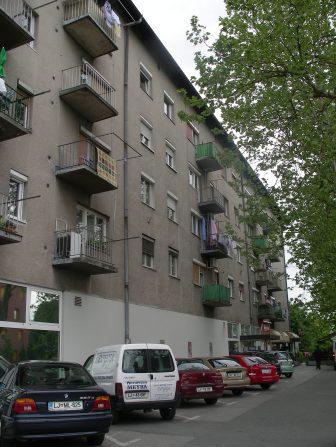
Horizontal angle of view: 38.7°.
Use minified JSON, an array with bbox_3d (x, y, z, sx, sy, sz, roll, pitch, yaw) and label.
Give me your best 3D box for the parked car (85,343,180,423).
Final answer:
[{"bbox_3d":[-1.190,4.290,13.080,1.740,1.800,4.110,5,-17,-22],"label":"parked car"}]

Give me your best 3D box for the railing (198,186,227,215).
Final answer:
[{"bbox_3d":[2.966,-1.463,32.168,1.150,1.100,2.250,-8,-17,22],"label":"railing"}]

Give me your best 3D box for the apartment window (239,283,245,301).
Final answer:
[{"bbox_3d":[5.816,5.425,37.503,0.200,1.420,1.501,-8,-16,22],"label":"apartment window"}]

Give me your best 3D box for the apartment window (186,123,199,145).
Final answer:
[{"bbox_3d":[1.522,-5.449,29.739,0.146,1.235,1.876,-8,-17,22],"label":"apartment window"}]

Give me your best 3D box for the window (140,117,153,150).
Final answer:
[{"bbox_3d":[-1.116,-4.627,24.833,0.160,1.420,1.460,-8,-17,22],"label":"window"}]

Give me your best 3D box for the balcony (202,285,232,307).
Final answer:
[{"bbox_3d":[2.921,4.298,28.200,1.061,1.098,2.104,-8,-17,22],"label":"balcony"}]

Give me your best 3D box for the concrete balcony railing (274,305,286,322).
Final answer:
[{"bbox_3d":[10.795,9.105,47.258,1.092,1.174,2.275,-8,-16,22],"label":"concrete balcony railing"}]

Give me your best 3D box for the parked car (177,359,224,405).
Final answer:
[{"bbox_3d":[0.150,5.340,16.250,1.720,1.420,4.300,6,-17,-26],"label":"parked car"}]

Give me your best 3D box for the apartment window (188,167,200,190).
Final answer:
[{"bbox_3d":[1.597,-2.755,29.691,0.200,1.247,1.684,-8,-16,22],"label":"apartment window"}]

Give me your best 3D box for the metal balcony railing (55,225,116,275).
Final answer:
[{"bbox_3d":[-2.673,0.961,15.861,1.089,1.135,2.123,-8,-17,22],"label":"metal balcony railing"}]

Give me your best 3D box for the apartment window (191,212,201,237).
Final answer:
[{"bbox_3d":[1.747,0.089,30.338,0.160,1.430,1.630,-8,-17,22],"label":"apartment window"}]

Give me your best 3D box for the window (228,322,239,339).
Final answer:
[{"bbox_3d":[4.393,7.245,32.221,0.137,1.034,2.379,-8,-17,22],"label":"window"}]

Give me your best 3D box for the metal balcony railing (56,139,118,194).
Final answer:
[{"bbox_3d":[-2.803,-1.969,16.908,1.092,1.138,2.284,-8,-16,22],"label":"metal balcony railing"}]

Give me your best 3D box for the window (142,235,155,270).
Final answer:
[{"bbox_3d":[-0.955,1.446,23.162,0.160,1.440,1.420,-8,-17,22],"label":"window"}]

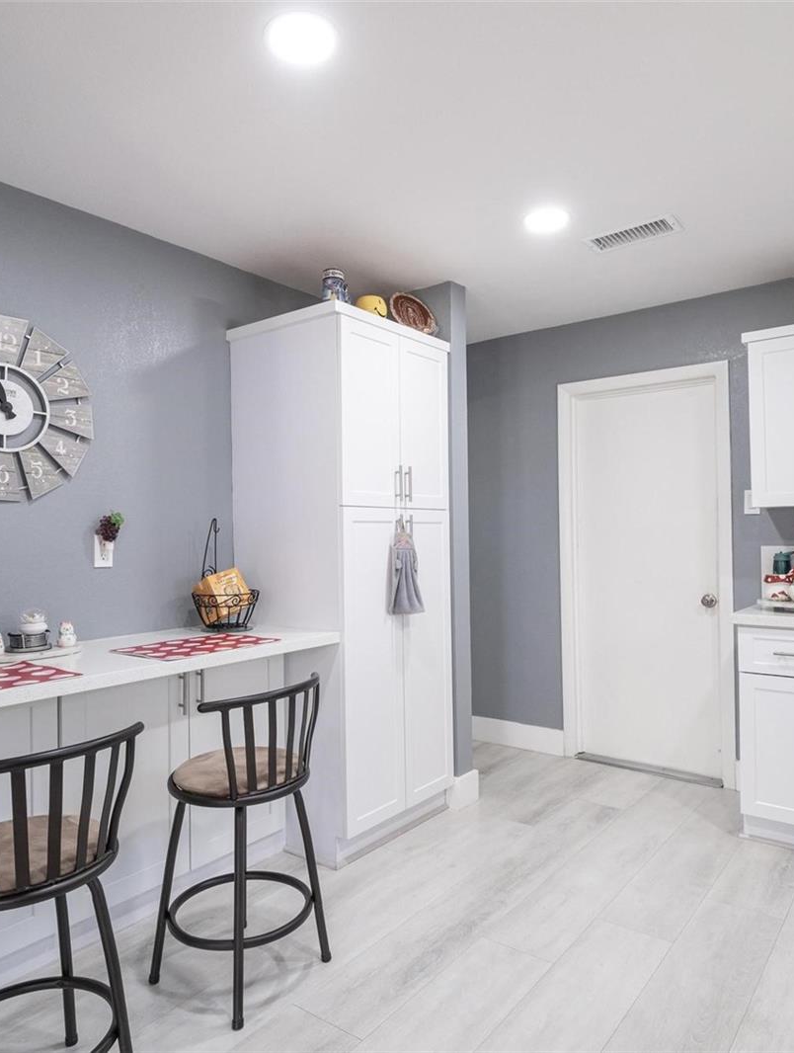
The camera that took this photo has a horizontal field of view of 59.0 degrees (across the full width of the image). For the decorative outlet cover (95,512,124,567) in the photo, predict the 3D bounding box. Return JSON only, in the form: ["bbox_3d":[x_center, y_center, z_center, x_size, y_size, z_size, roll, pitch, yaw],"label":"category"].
[{"bbox_3d":[-1.053,0.050,2.572,0.050,0.200,0.100,-1,-1,38],"label":"decorative outlet cover"}]

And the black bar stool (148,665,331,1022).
[{"bbox_3d":[-0.460,0.879,2.062,0.415,0.855,0.480,-1,-1,38],"label":"black bar stool"}]

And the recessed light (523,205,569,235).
[{"bbox_3d":[0.566,-1.157,2.655,0.185,0.020,0.185,-1,-1,0],"label":"recessed light"}]

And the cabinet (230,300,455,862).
[{"bbox_3d":[-0.229,0.239,3.118,0.657,2.155,0.765,-1,-1,38],"label":"cabinet"}]

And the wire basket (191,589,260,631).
[{"bbox_3d":[-0.690,0.336,2.842,0.260,0.156,0.260,-1,-1,0],"label":"wire basket"}]

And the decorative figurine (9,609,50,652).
[{"bbox_3d":[-1.206,0.334,2.301,0.100,0.132,0.105,-1,-1,38],"label":"decorative figurine"}]

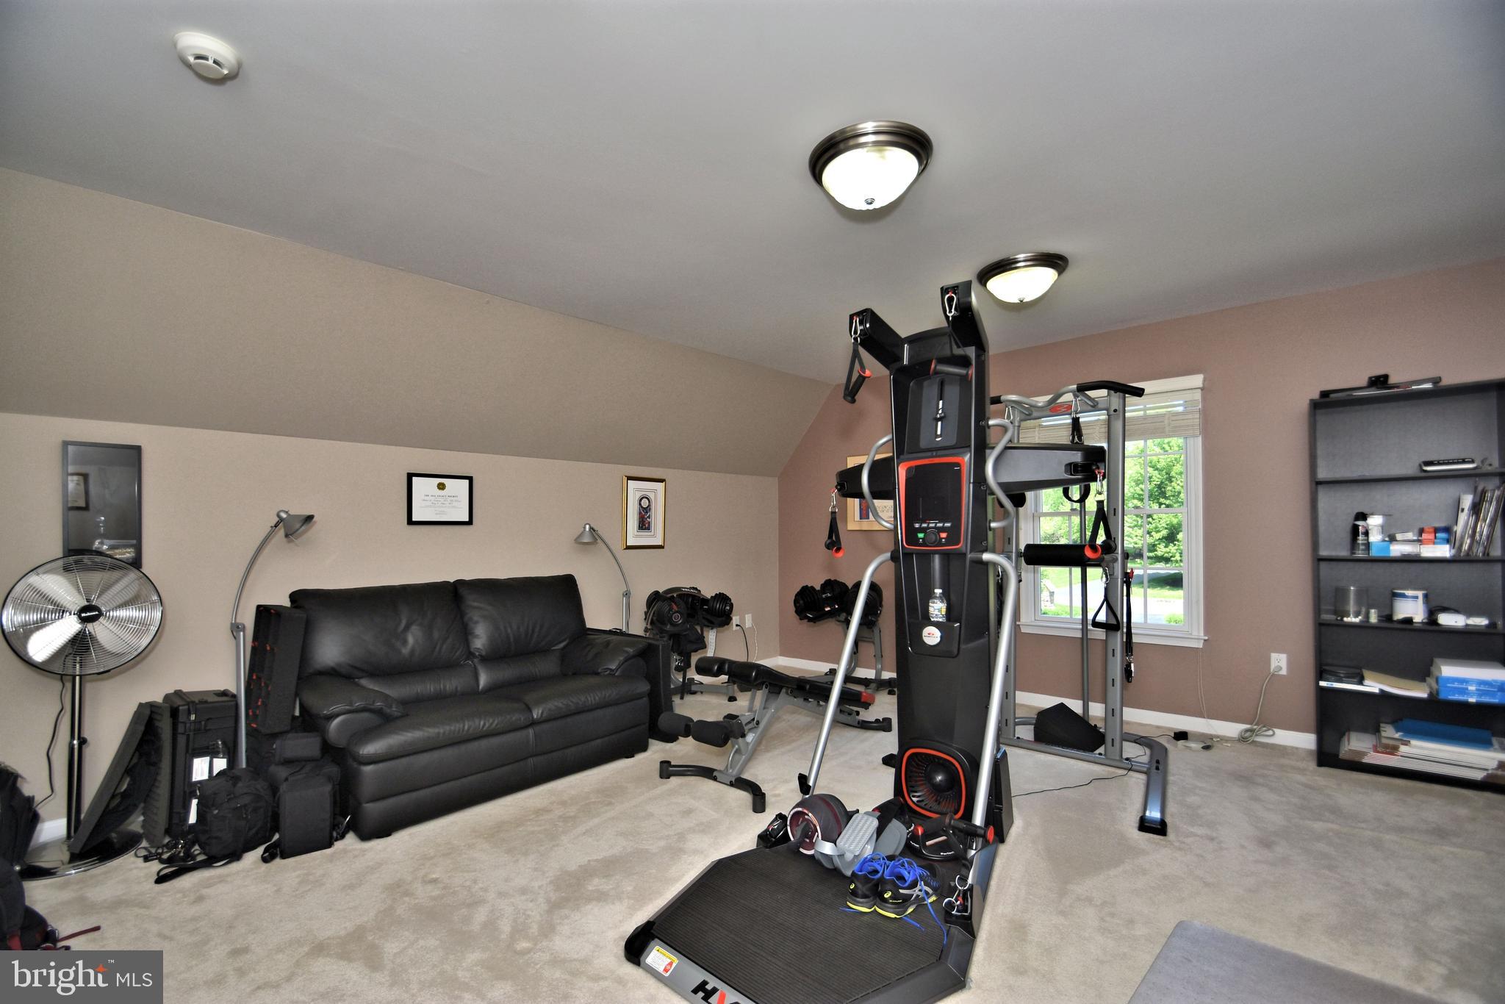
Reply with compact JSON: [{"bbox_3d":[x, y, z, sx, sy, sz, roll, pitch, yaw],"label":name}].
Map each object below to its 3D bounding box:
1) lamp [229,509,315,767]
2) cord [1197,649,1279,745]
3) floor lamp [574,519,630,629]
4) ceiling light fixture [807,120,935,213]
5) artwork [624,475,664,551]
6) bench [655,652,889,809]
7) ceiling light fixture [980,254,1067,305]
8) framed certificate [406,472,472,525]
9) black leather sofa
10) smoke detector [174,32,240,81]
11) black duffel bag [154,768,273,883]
[{"bbox_3d":[-2.151,0.697,2.759,0.260,1.320,0.420,-2,-3,44],"label":"lamp"},{"bbox_3d":[2.645,1.060,3.420,0.400,0.530,0.100,-2,-3,44],"label":"cord"},{"bbox_3d":[-0.953,0.770,4.129,0.260,1.270,0.500,-2,-3,44],"label":"floor lamp"},{"bbox_3d":[0.377,-1.030,1.991,0.380,0.150,0.380,0,-2,0],"label":"ceiling light fixture"},{"bbox_3d":[-0.781,0.084,4.597,0.025,0.518,0.367,-2,-3,44],"label":"artwork"},{"bbox_3d":[0.171,1.094,3.431,0.640,0.560,1.450,-2,-3,36],"label":"bench"},{"bbox_3d":[1.226,-0.999,2.866,0.380,0.150,0.380,-2,-3,44],"label":"ceiling light fixture"},{"bbox_3d":[-1.767,-0.012,3.570,0.020,0.283,0.356,-2,-3,44],"label":"framed certificate"},{"bbox_3d":[-1.391,0.908,3.257,1.690,0.930,0.890,2,-3,-44],"label":"black leather sofa"},{"bbox_3d":[-1.339,-1.092,1.542,0.130,0.046,0.130,-2,-3,44],"label":"smoke detector"},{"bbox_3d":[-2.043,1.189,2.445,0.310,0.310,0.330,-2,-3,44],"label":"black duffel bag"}]

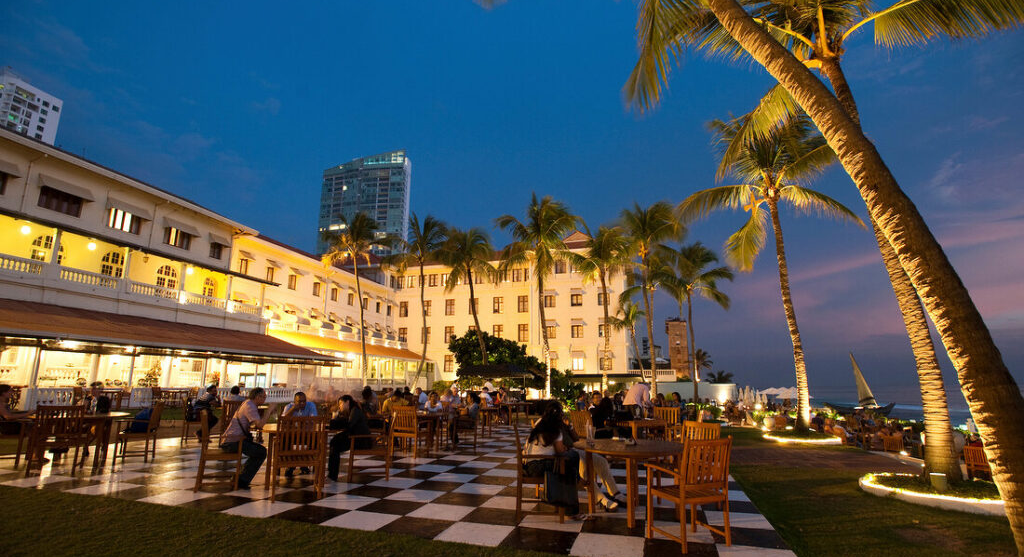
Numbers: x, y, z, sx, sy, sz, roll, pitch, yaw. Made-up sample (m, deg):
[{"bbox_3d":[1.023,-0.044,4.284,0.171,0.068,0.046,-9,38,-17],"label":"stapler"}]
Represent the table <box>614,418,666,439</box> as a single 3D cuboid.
[{"bbox_3d":[2.438,3.066,9.236,0.780,0.727,0.780,5,-13,-17],"label":"table"}]

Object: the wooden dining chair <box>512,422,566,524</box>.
[{"bbox_3d":[0.294,2.072,5.219,0.570,0.945,0.580,0,-12,1],"label":"wooden dining chair"}]

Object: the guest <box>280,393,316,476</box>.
[{"bbox_3d":[-3.231,2.322,7.283,0.580,1.200,0.850,6,-13,-23],"label":"guest"}]

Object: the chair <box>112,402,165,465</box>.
[{"bbox_3d":[-5.991,2.497,7.816,0.600,0.920,0.560,11,-16,-38],"label":"chair"}]

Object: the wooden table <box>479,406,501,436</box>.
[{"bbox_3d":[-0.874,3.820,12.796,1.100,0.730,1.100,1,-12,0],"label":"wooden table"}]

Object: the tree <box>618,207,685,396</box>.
[{"bbox_3d":[8.938,1.704,32.412,4.300,13.476,4.300,1,-12,0],"label":"tree"}]

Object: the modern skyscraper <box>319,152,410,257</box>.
[{"bbox_3d":[-82.661,-6.836,269.966,49.000,130.000,18.000,-2,-13,12],"label":"modern skyscraper"}]

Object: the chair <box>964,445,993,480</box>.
[{"bbox_3d":[10.984,4.400,11.272,0.570,0.930,0.560,13,-17,-43],"label":"chair"}]

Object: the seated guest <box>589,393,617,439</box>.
[{"bbox_3d":[1.536,2.503,7.860,0.780,1.250,0.520,3,-13,-12],"label":"seated guest"}]

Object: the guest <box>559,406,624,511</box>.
[{"bbox_3d":[0.844,2.022,5.671,0.950,1.200,0.550,-4,-13,22],"label":"guest"}]

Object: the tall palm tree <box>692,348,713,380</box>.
[{"bbox_3d":[33.024,16.216,85.104,5.000,8.400,5.000,1,-12,0],"label":"tall palm tree"}]

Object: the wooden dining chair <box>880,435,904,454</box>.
[{"bbox_3d":[10.802,5.008,13.890,0.580,0.945,0.580,-2,-13,10],"label":"wooden dining chair"}]

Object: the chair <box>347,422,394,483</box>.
[{"bbox_3d":[-2.085,2.472,7.208,0.590,0.945,0.580,3,-13,-13],"label":"chair"}]

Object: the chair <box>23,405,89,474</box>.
[{"bbox_3d":[-6.223,2.230,6.673,0.570,0.920,0.600,8,-14,-29],"label":"chair"}]

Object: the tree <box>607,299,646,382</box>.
[{"bbox_3d":[12.083,7.452,50.746,4.100,10.050,4.100,0,-12,0],"label":"tree"}]

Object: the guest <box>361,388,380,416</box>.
[{"bbox_3d":[-2.902,2.882,9.941,0.750,1.240,0.500,8,-14,-30],"label":"guest"}]

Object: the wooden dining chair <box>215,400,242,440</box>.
[{"bbox_3d":[-5.637,2.990,9.940,0.570,0.930,0.600,0,-12,3],"label":"wooden dining chair"}]

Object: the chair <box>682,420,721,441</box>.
[{"bbox_3d":[2.074,2.202,5.751,0.570,0.945,0.580,8,-14,-31],"label":"chair"}]

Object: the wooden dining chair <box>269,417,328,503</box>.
[{"bbox_3d":[-2.551,2.134,5.757,0.560,0.930,0.570,7,-14,-26],"label":"wooden dining chair"}]

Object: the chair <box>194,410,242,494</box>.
[{"bbox_3d":[-3.658,2.215,6.193,0.570,0.930,0.560,7,-14,-26],"label":"chair"}]

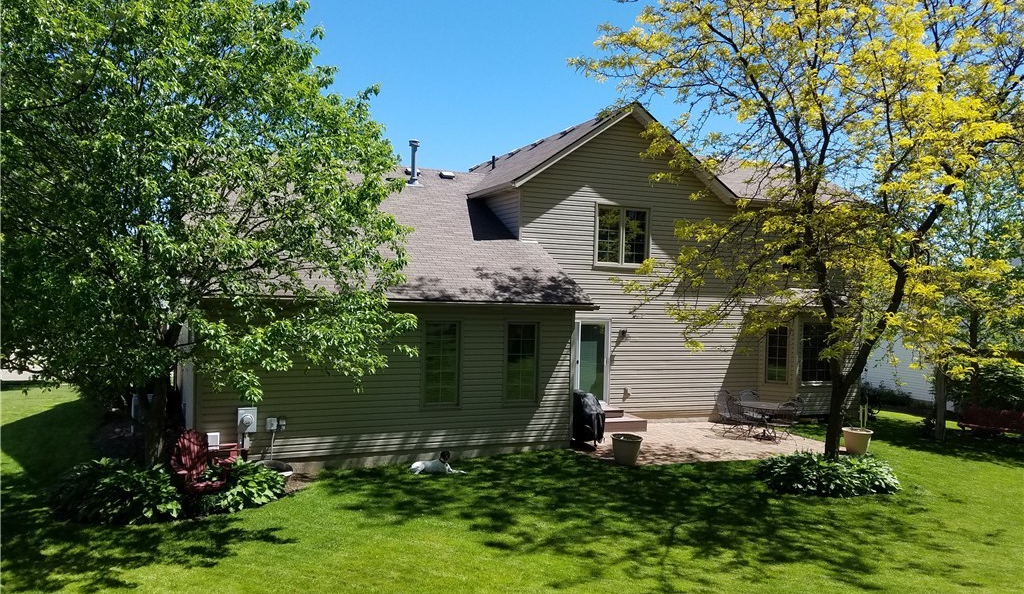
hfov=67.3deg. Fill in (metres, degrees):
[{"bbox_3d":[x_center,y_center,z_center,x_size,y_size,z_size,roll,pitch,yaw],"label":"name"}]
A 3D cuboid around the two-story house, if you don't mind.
[{"bbox_3d":[0.541,-0.855,21.689,17.400,7.700,13.500,1,1,-21],"label":"two-story house"}]

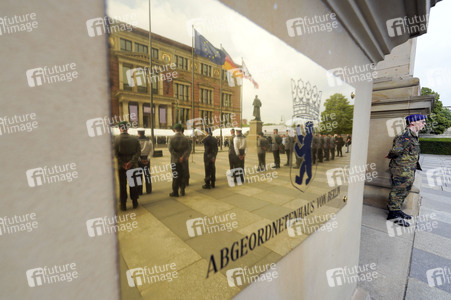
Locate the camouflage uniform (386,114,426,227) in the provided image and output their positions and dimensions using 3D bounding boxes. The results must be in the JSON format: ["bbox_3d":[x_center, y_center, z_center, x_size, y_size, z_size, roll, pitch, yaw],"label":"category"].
[{"bbox_3d":[2.964,0.309,2.921,0.520,1.810,0.460,-4,6,-40],"label":"camouflage uniform"}]

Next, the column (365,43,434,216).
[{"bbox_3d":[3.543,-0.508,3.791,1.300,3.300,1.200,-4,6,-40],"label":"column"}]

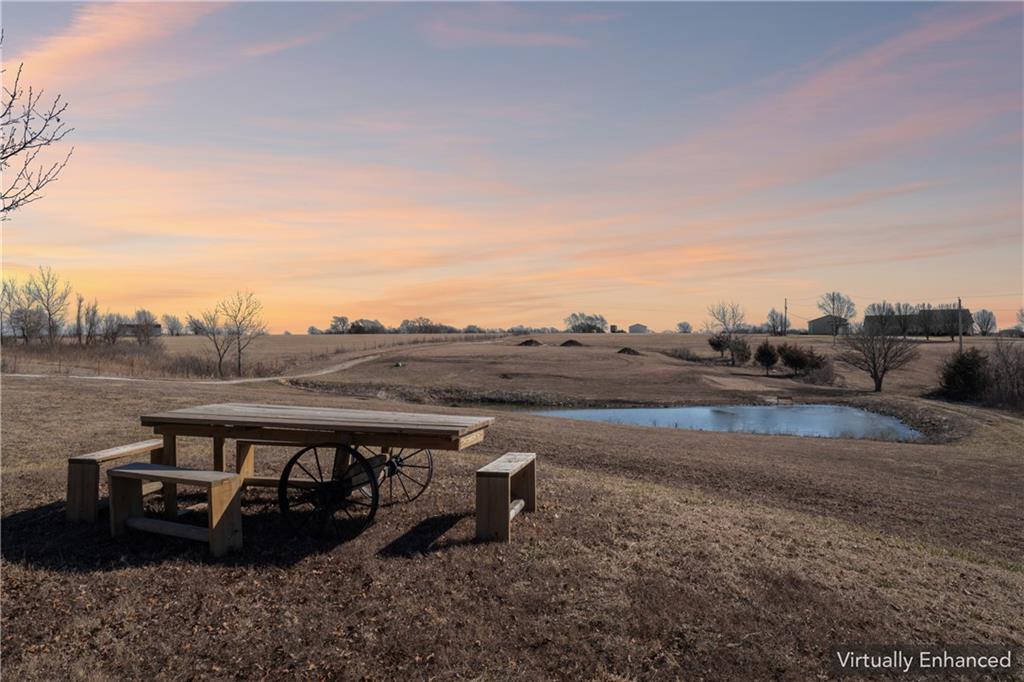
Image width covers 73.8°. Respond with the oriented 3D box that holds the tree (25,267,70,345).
[{"bbox_3d":[-61.130,-4.550,90.000,5.800,10.550,5.800,0,1,0],"label":"tree"}]

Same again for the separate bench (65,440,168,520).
[{"bbox_3d":[-3.168,1.128,5.589,0.235,0.480,0.930,1,1,7],"label":"separate bench"}]

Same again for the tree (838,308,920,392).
[{"bbox_3d":[32.850,0.850,61.000,7.330,7.510,7.330,0,1,0],"label":"tree"}]

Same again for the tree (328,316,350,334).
[{"bbox_3d":[-65.724,-5.906,260.000,8.382,6.858,7.963,0,1,0],"label":"tree"}]

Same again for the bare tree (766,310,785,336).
[{"bbox_3d":[63.713,-4.473,165.000,4.352,6.770,4.135,0,1,0],"label":"bare tree"}]

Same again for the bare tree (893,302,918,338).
[{"bbox_3d":[76.120,-3.970,132.000,5.030,6.960,5.030,0,1,0],"label":"bare tree"}]

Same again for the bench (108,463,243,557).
[{"bbox_3d":[-2.293,1.131,4.622,1.020,0.471,0.231,0,2,27],"label":"bench"}]

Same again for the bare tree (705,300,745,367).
[{"bbox_3d":[26.280,-1.050,84.000,4.680,7.880,4.680,0,1,0],"label":"bare tree"}]

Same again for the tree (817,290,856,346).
[{"bbox_3d":[67.520,-5.100,142.000,8.320,10.820,8.320,0,1,0],"label":"tree"}]

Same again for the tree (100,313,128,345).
[{"bbox_3d":[-64.075,-2.015,110.000,4.513,5.158,4.288,0,1,0],"label":"tree"}]

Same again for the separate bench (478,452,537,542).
[{"bbox_3d":[-0.020,1.137,5.071,0.231,0.471,0.975,0,-2,12],"label":"separate bench"}]

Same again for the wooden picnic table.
[{"bbox_3d":[-1.559,1.006,5.644,2.653,0.765,1.100,1,0,13],"label":"wooden picnic table"}]

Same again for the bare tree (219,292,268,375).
[{"bbox_3d":[-18.957,-0.527,48.000,3.376,6.049,3.208,0,1,0],"label":"bare tree"}]

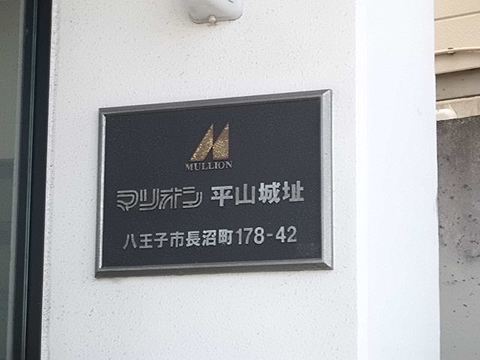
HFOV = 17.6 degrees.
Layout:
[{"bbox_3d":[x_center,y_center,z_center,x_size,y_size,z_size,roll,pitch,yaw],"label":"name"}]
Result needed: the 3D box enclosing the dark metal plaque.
[{"bbox_3d":[-0.063,0.009,3.197,0.520,0.364,0.025,-4,-11,20],"label":"dark metal plaque"}]

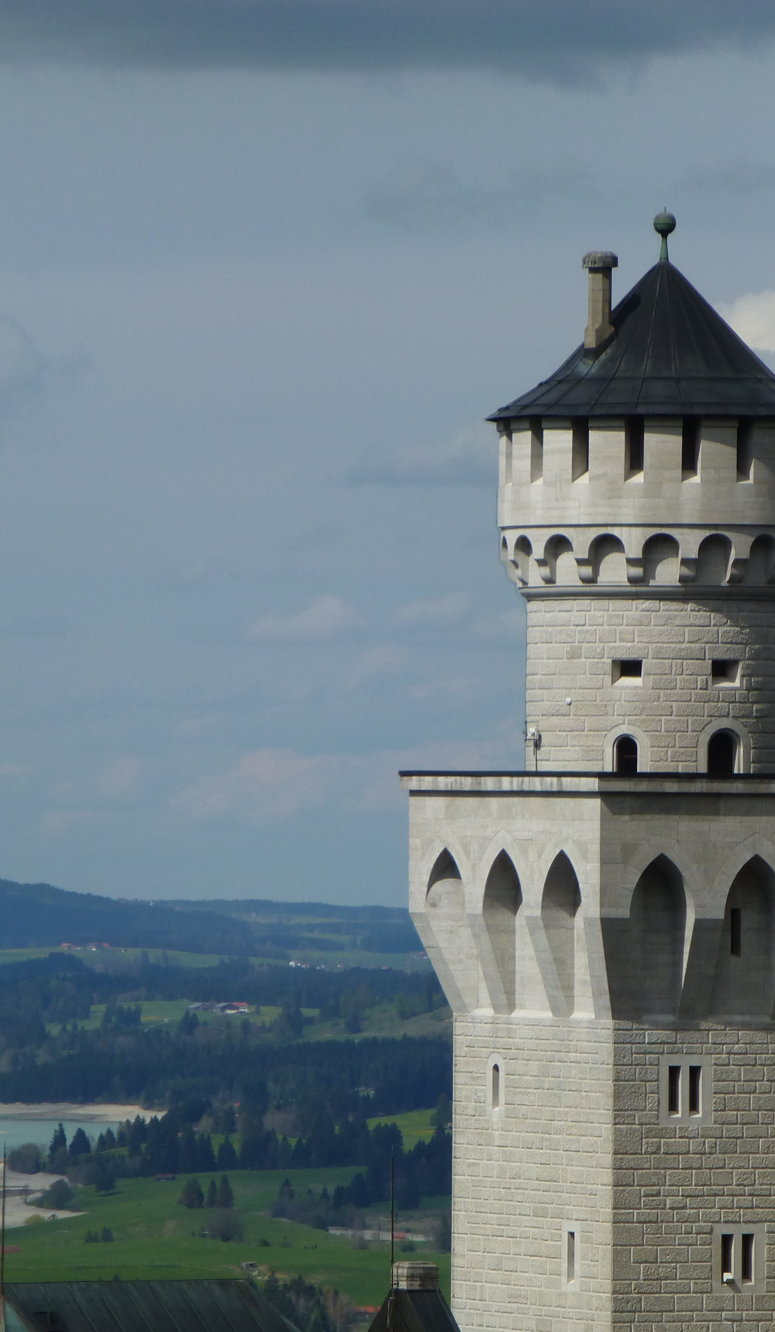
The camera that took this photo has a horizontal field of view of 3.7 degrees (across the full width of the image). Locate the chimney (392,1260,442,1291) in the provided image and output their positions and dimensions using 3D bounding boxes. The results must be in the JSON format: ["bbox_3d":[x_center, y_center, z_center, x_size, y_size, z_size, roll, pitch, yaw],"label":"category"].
[{"bbox_3d":[0.718,15.186,295.000,0.920,0.800,0.760,1,-1,-31],"label":"chimney"}]

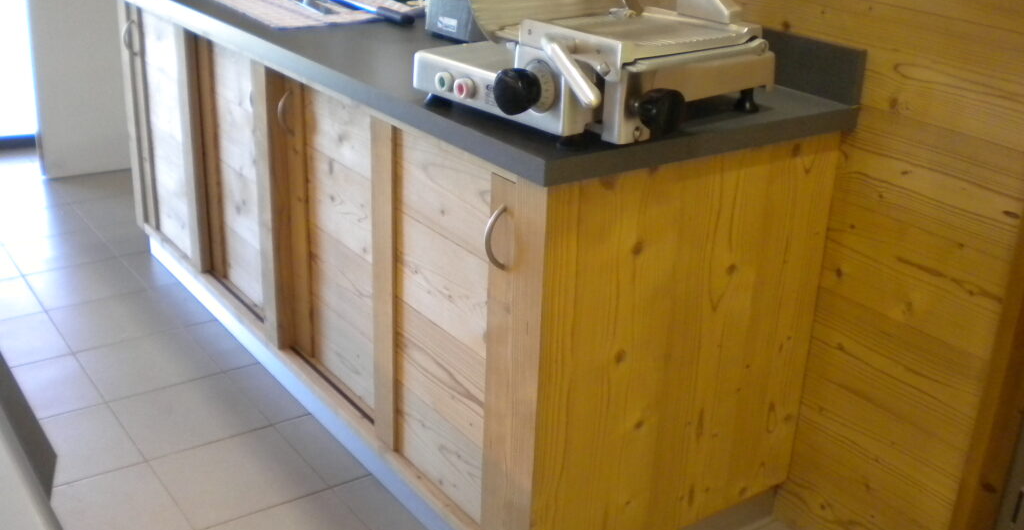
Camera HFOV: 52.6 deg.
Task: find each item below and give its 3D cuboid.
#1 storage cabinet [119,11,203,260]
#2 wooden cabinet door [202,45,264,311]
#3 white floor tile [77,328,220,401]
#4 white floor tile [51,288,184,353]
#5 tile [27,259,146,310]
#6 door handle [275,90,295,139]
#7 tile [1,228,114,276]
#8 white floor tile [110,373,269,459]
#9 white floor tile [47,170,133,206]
[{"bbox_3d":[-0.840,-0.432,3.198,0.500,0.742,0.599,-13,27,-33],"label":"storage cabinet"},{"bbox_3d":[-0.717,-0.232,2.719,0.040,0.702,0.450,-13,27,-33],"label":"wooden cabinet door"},{"bbox_3d":[-0.961,0.266,2.741,0.300,0.012,0.300,-13,27,-34],"label":"white floor tile"},{"bbox_3d":[-1.134,0.161,2.958,0.300,0.010,0.300,-13,27,-34],"label":"white floor tile"},{"bbox_3d":[-1.317,0.065,3.191,0.300,0.012,0.300,-13,27,-34],"label":"tile"},{"bbox_3d":[-0.502,-0.339,2.300,0.032,0.106,0.012,-13,27,-34],"label":"door handle"},{"bbox_3d":[-1.495,-0.035,3.416,0.300,0.012,0.300,-13,27,-34],"label":"tile"},{"bbox_3d":[-0.783,0.366,2.515,0.300,0.012,0.300,-13,27,-34],"label":"white floor tile"},{"bbox_3d":[-1.595,-0.301,4.017,0.300,0.010,0.300,-13,27,-34],"label":"white floor tile"}]

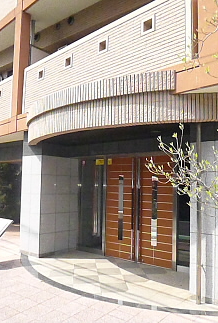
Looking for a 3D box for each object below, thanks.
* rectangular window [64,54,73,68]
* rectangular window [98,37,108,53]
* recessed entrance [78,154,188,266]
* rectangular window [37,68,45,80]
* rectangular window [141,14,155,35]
[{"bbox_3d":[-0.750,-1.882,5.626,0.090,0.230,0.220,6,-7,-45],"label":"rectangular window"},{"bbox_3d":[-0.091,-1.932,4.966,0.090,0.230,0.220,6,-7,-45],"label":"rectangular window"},{"bbox_3d":[0.277,0.871,5.836,0.380,2.076,3.000,6,-7,-45],"label":"recessed entrance"},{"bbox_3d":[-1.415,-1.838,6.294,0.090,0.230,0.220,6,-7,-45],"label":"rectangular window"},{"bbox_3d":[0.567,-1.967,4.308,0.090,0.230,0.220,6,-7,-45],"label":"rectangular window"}]

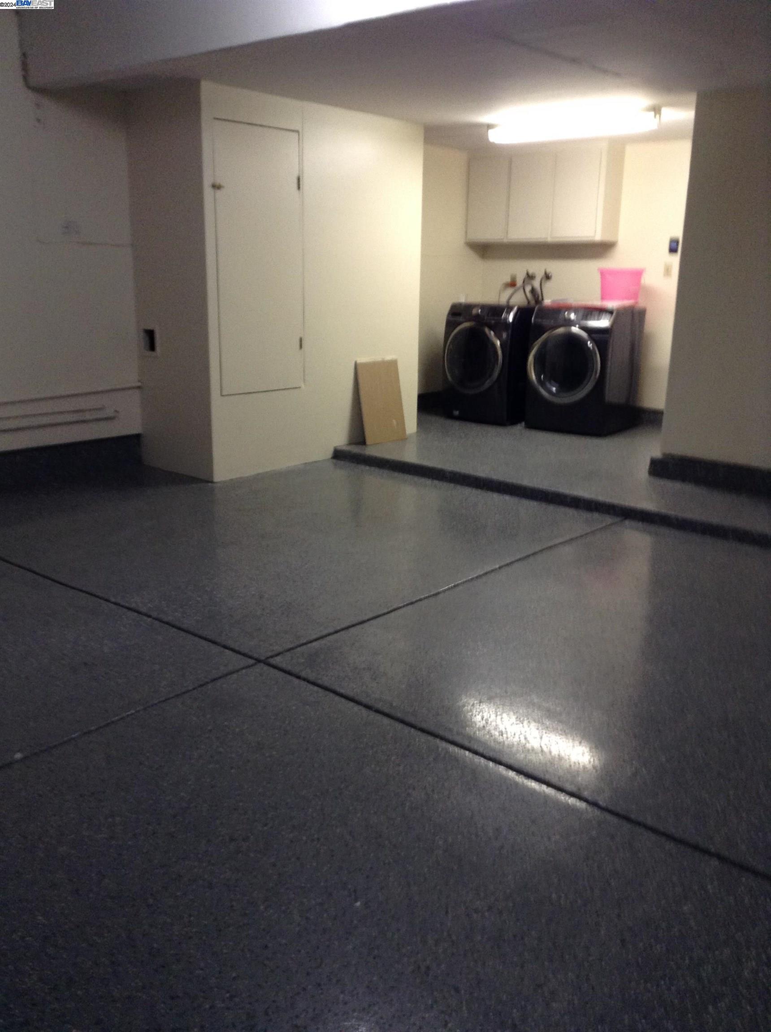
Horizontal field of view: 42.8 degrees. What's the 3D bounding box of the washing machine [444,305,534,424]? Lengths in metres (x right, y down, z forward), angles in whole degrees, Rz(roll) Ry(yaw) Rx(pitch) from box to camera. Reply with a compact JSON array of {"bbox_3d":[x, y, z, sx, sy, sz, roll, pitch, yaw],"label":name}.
[{"bbox_3d":[0.984,-1.352,8.566,0.686,0.979,0.750,13,19,38],"label":"washing machine"}]

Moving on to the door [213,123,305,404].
[{"bbox_3d":[-0.800,-1.603,6.219,0.040,1.630,0.710,13,19,39],"label":"door"}]

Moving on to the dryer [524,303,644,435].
[{"bbox_3d":[1.661,-1.230,8.155,0.686,0.979,0.750,11,18,34],"label":"dryer"}]

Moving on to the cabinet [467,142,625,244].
[{"bbox_3d":[1.346,-2.749,8.450,1.375,0.775,0.315,14,20,39],"label":"cabinet"}]

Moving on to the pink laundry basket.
[{"bbox_3d":[1.905,-1.876,7.981,0.370,0.273,0.360,14,20,39],"label":"pink laundry basket"}]

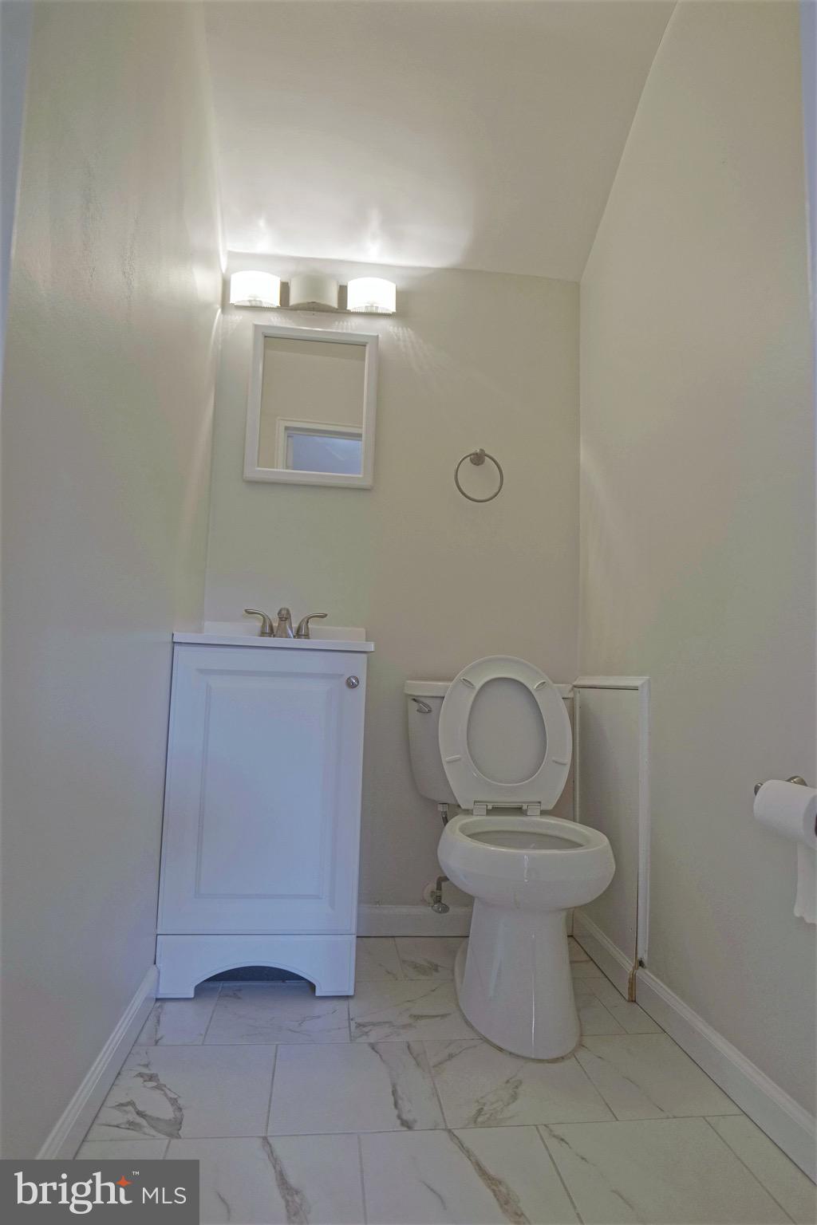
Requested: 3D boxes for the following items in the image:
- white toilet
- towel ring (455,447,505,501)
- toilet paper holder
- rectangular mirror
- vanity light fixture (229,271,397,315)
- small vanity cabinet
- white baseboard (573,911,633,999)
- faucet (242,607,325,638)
[{"bbox_3d":[0.244,0.518,1.690,0.458,0.827,0.740,3,-6,-7],"label":"white toilet"},{"bbox_3d":[0.224,-0.422,2.136,0.151,0.158,0.065,3,-6,-7],"label":"towel ring"},{"bbox_3d":[0.620,0.291,1.073,0.073,0.050,0.160,3,-6,-7],"label":"toilet paper holder"},{"bbox_3d":[-0.296,-0.632,2.110,0.384,0.490,0.035,3,-6,-7],"label":"rectangular mirror"},{"bbox_3d":[-0.292,-0.984,2.113,0.508,0.087,0.095,3,-6,-7],"label":"vanity light fixture"},{"bbox_3d":[-0.361,0.500,1.819,0.480,0.847,0.385,3,-6,-7],"label":"small vanity cabinet"},{"bbox_3d":[0.514,0.916,1.855,0.018,0.084,0.413,3,-6,-7],"label":"white baseboard"},{"bbox_3d":[-0.351,0.035,1.935,0.236,0.102,0.145,3,-6,-7],"label":"faucet"}]

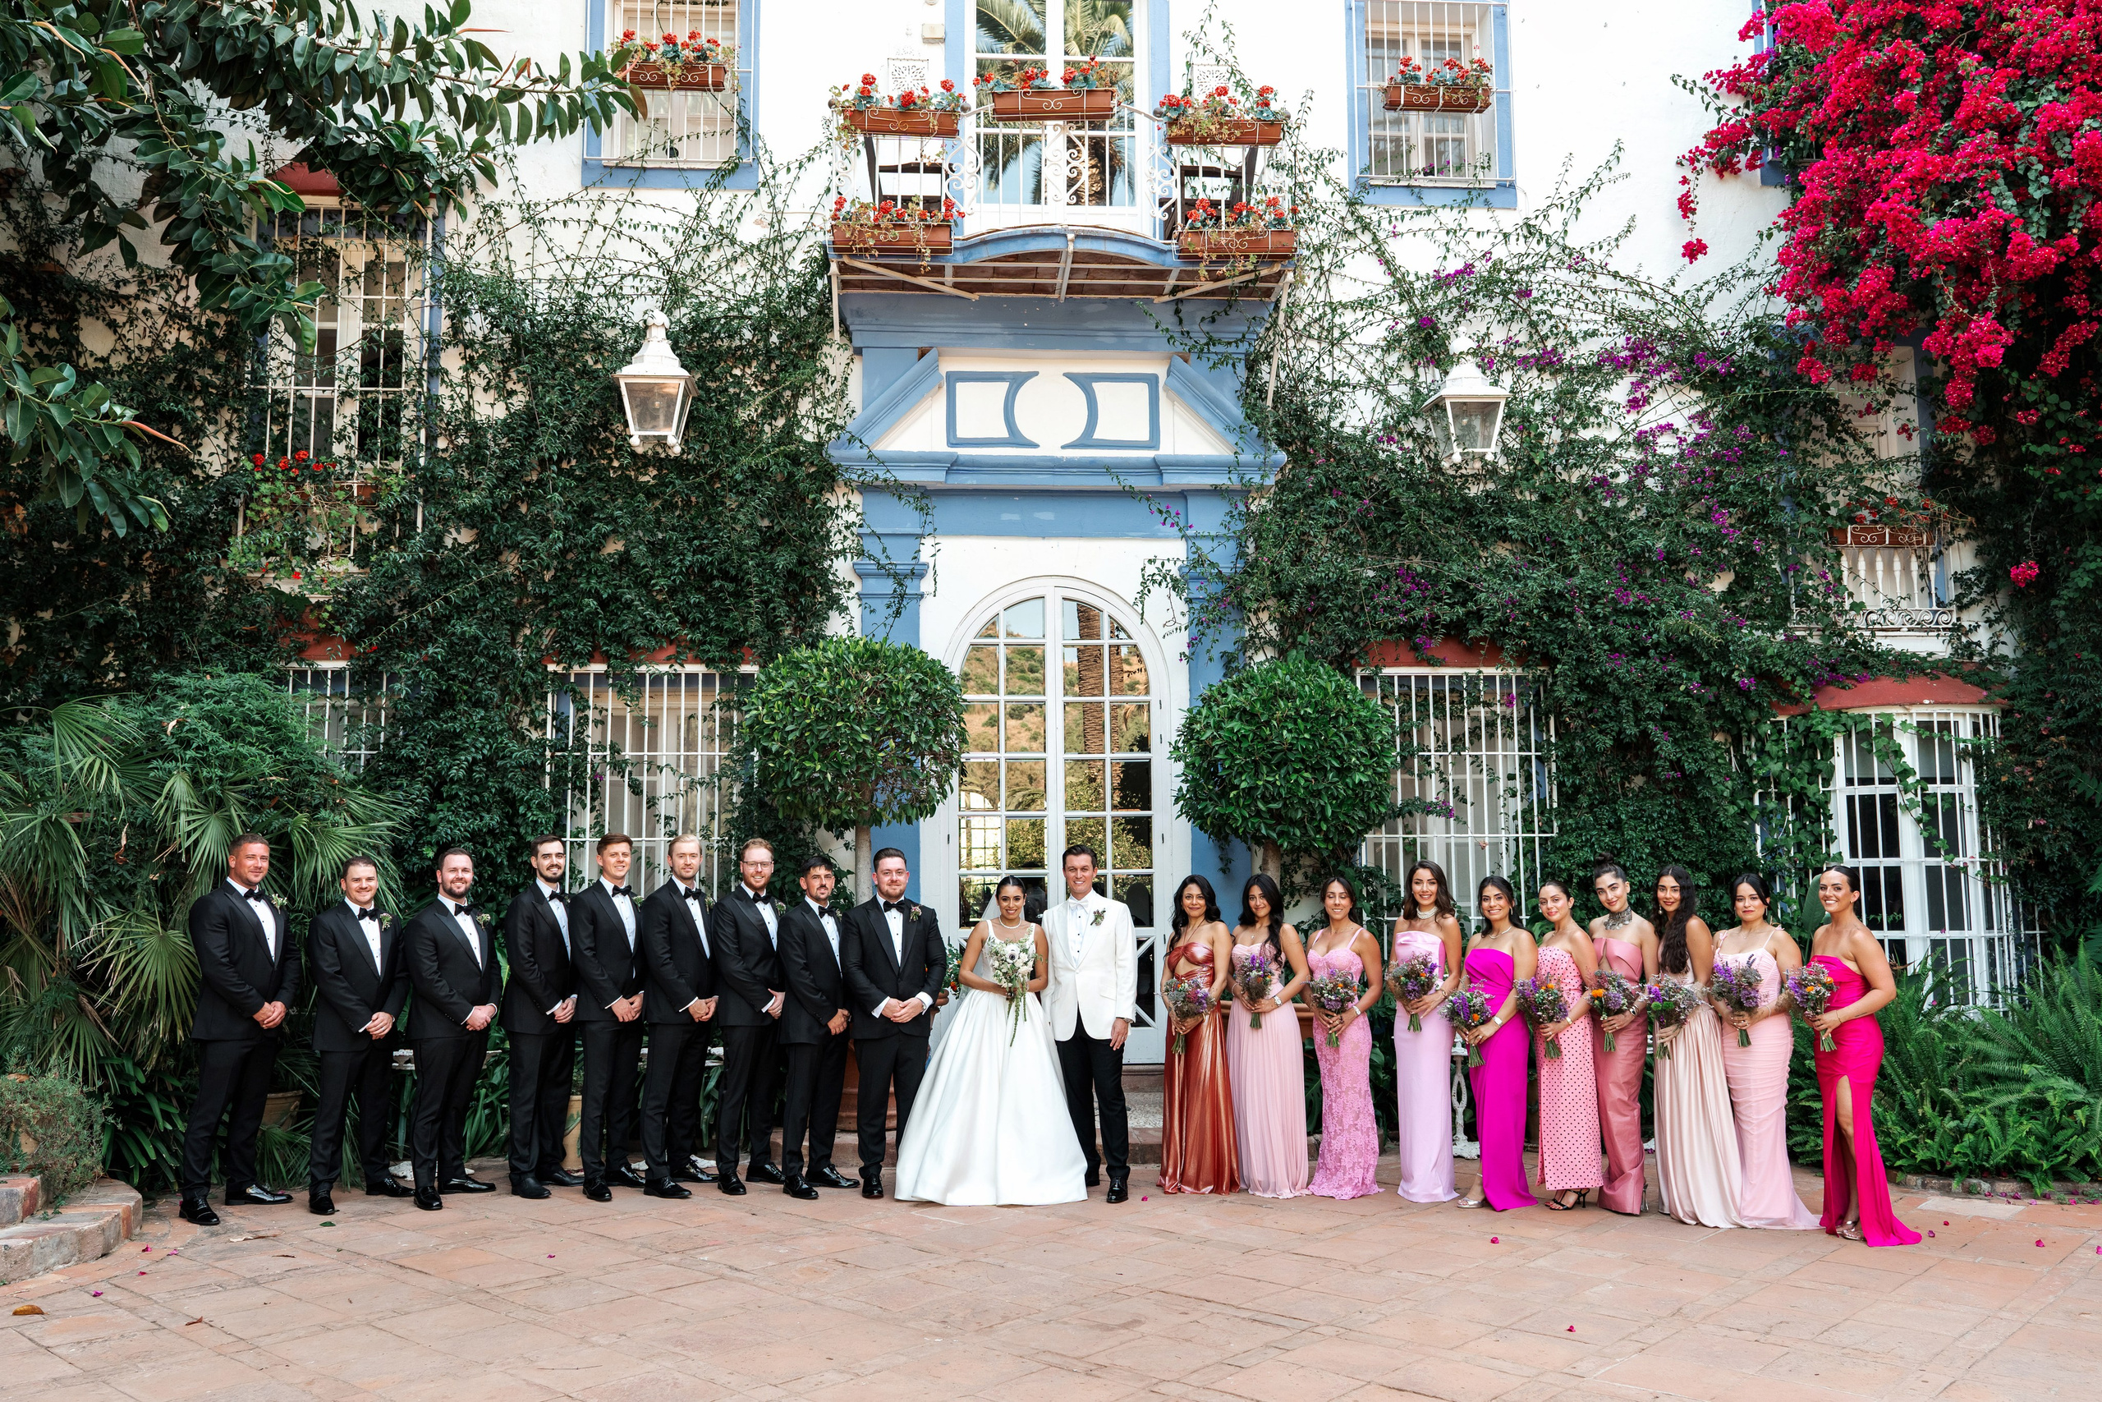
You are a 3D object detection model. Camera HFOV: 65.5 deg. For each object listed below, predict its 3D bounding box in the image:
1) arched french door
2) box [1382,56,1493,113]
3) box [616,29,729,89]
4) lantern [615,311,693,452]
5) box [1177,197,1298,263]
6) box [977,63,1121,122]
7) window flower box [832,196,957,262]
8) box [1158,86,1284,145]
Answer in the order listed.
[{"bbox_3d":[0.045,0.881,12.195,1.763,3.584,0.140,0,-6,-4],"label":"arched french door"},{"bbox_3d":[2.960,-4.743,12.589,0.838,0.376,0.260,0,-6,-4],"label":"box"},{"bbox_3d":[-2.792,-4.770,12.144,0.838,0.386,0.260,0,-6,-4],"label":"box"},{"bbox_3d":[-2.802,-2.285,11.644,0.507,1.011,0.470,0,-6,-4],"label":"lantern"},{"bbox_3d":[1.269,-3.227,11.191,0.794,0.406,0.260,0,-6,-4],"label":"box"},{"bbox_3d":[-0.029,-3.995,10.731,0.905,0.347,0.260,0,-6,-4],"label":"box"},{"bbox_3d":[-1.054,-3.184,11.005,0.833,0.376,0.260,0,-6,-4],"label":"window flower box"},{"bbox_3d":[1.177,-4.037,11.269,0.890,0.368,0.260,0,-6,-4],"label":"box"}]

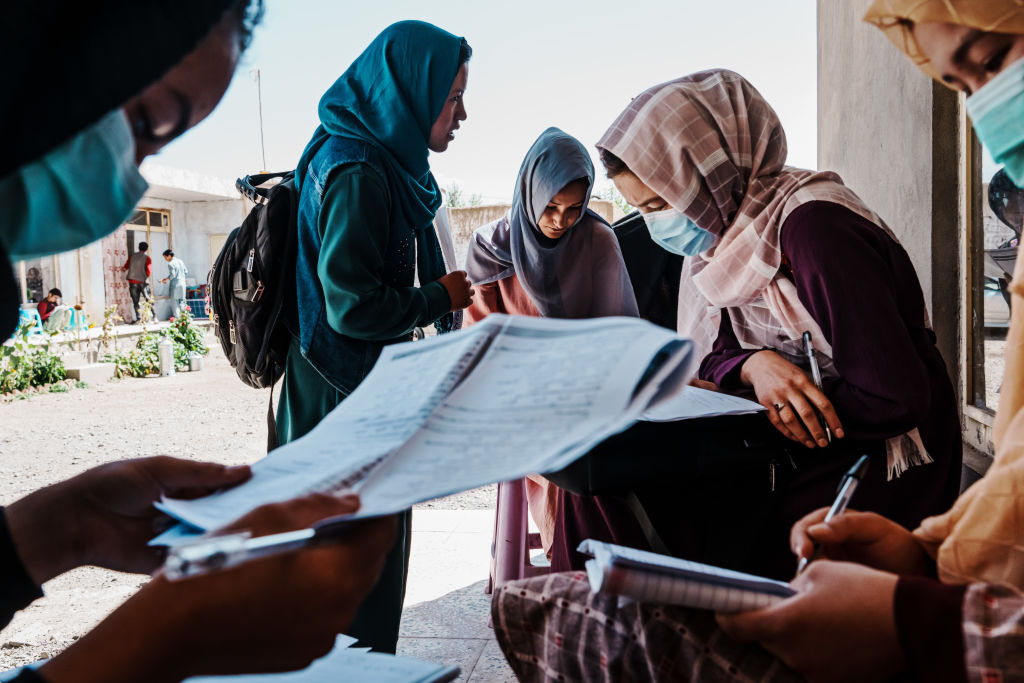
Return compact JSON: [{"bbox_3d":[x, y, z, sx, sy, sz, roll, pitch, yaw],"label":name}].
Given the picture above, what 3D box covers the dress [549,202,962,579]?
[{"bbox_3d":[0.345,0.232,1.355,0.560,0.850,0.440,-3,4,-16],"label":"dress"}]

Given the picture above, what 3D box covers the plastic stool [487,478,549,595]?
[{"bbox_3d":[0.090,0.560,2.742,0.350,0.450,0.350,-2,3,0],"label":"plastic stool"}]

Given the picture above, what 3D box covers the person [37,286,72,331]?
[{"bbox_3d":[-7.441,-0.522,15.300,0.500,0.720,0.420,0,4,24],"label":"person"}]

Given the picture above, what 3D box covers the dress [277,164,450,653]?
[{"bbox_3d":[-0.288,0.170,2.033,0.330,1.100,0.450,-2,3,-8],"label":"dress"}]

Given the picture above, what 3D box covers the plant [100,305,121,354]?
[{"bbox_3d":[-5.560,-0.166,13.000,0.280,0.680,0.280,-2,3,0],"label":"plant"}]

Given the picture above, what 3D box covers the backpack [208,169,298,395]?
[{"bbox_3d":[-0.536,-0.126,1.970,0.180,0.440,0.300,-2,3,-8],"label":"backpack"}]

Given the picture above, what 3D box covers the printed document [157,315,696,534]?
[{"bbox_3d":[-0.073,0.066,0.780,0.370,0.090,0.265,-13,26,41],"label":"printed document"}]

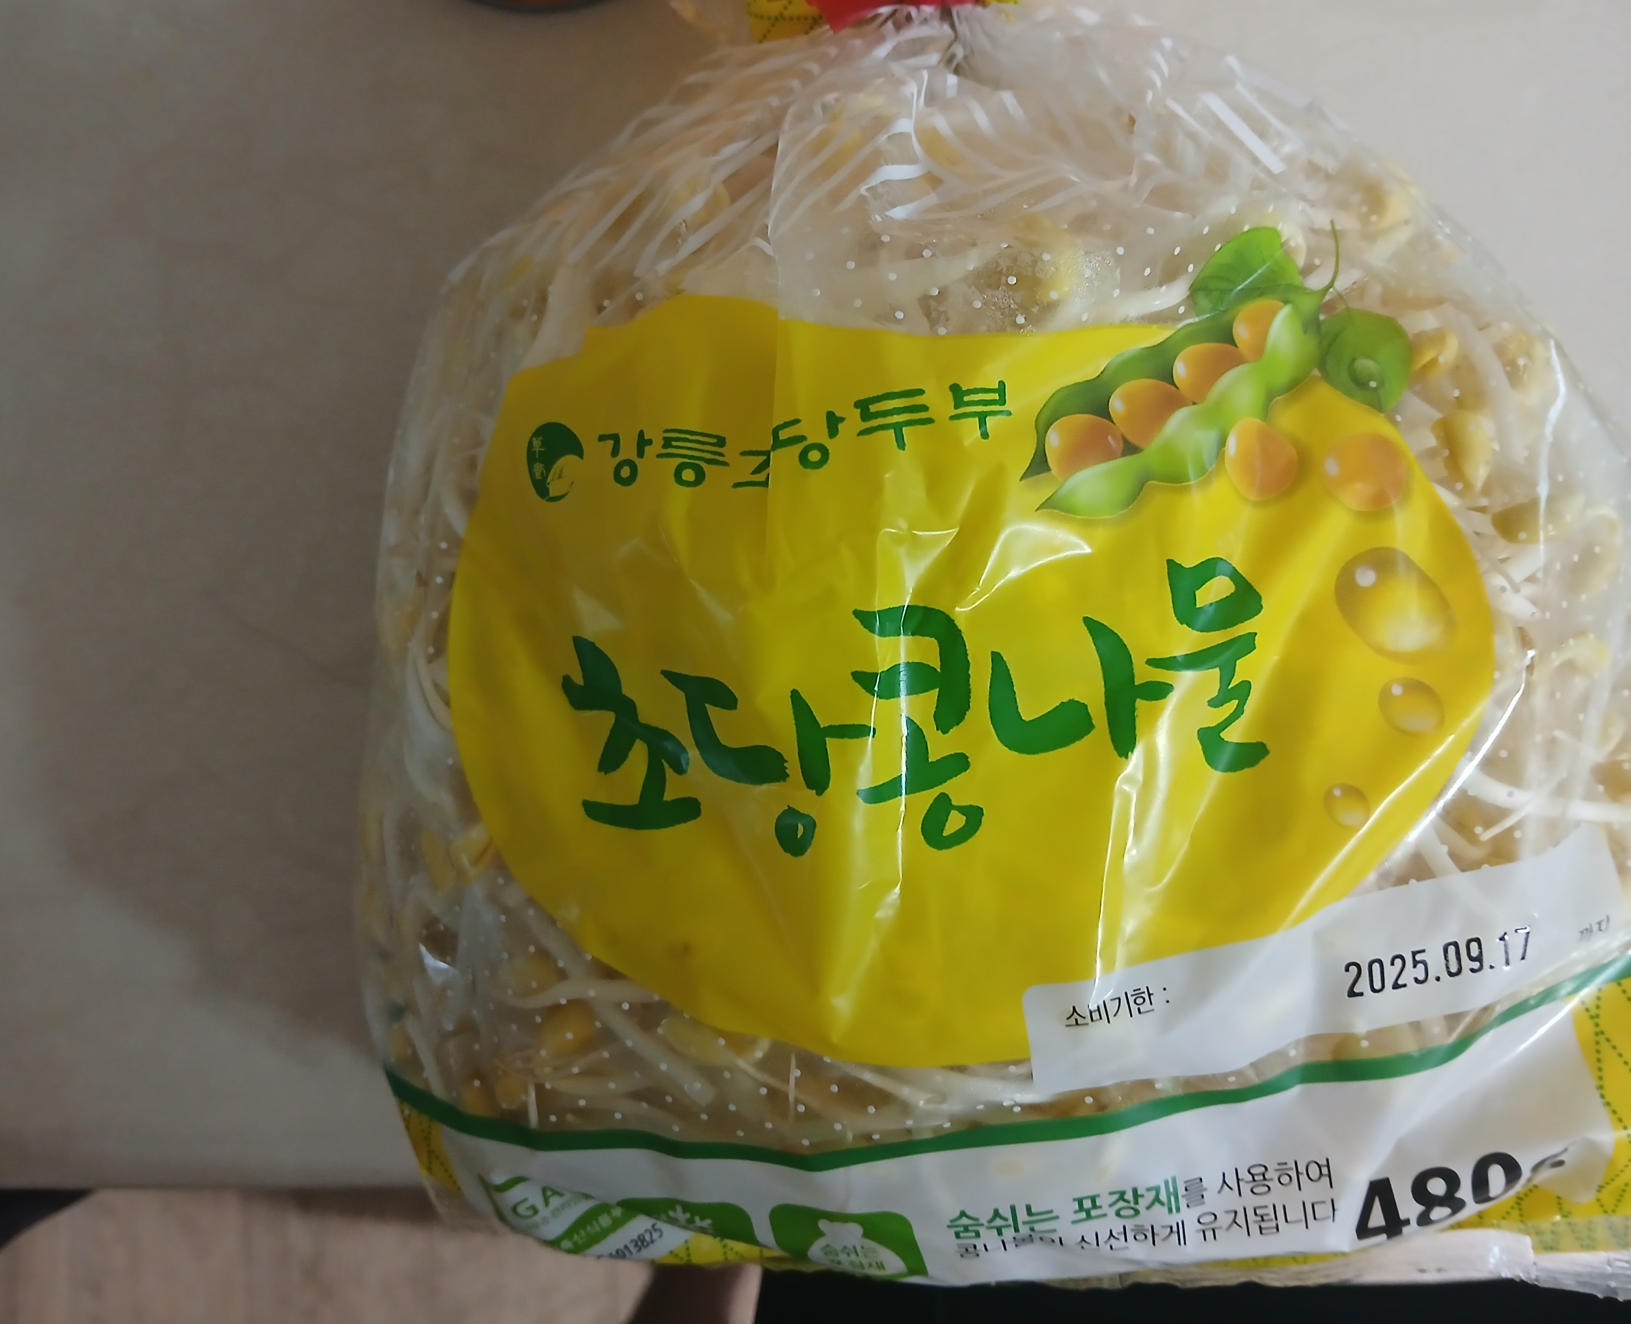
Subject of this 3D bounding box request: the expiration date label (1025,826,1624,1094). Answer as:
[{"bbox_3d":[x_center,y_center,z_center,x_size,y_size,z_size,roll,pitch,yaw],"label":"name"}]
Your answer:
[{"bbox_3d":[0.078,0.046,0.204,0.094,0.008,0.021,-13,107,-3],"label":"expiration date label"}]

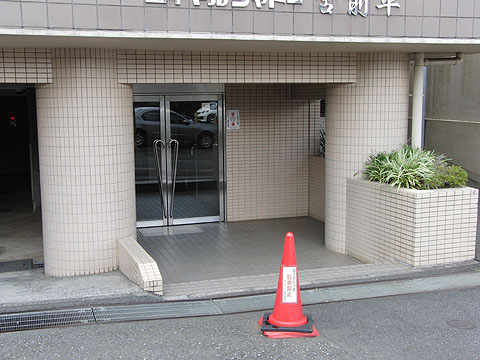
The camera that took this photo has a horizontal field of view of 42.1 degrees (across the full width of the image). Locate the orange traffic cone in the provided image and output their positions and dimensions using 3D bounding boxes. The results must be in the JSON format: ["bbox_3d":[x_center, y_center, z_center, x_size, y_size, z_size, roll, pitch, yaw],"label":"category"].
[{"bbox_3d":[0.349,0.737,4.573,0.400,0.730,0.390,-1,7,-2],"label":"orange traffic cone"}]

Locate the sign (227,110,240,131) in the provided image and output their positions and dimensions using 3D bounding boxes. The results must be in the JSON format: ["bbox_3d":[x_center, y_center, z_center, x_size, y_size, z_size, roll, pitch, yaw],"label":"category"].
[{"bbox_3d":[-0.092,-0.923,9.615,0.207,0.296,0.010,-3,8,-19],"label":"sign"}]

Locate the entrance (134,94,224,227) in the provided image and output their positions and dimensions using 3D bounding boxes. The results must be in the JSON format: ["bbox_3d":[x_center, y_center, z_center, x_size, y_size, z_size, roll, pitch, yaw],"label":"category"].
[{"bbox_3d":[-1.081,-0.276,9.348,1.800,1.980,0.090,-3,8,-19],"label":"entrance"}]

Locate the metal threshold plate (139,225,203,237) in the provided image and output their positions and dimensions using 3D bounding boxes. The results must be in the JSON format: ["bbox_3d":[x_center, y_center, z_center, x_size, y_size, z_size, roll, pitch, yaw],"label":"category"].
[{"bbox_3d":[-1.012,0.725,9.100,0.865,0.015,0.530,-3,8,-20],"label":"metal threshold plate"}]

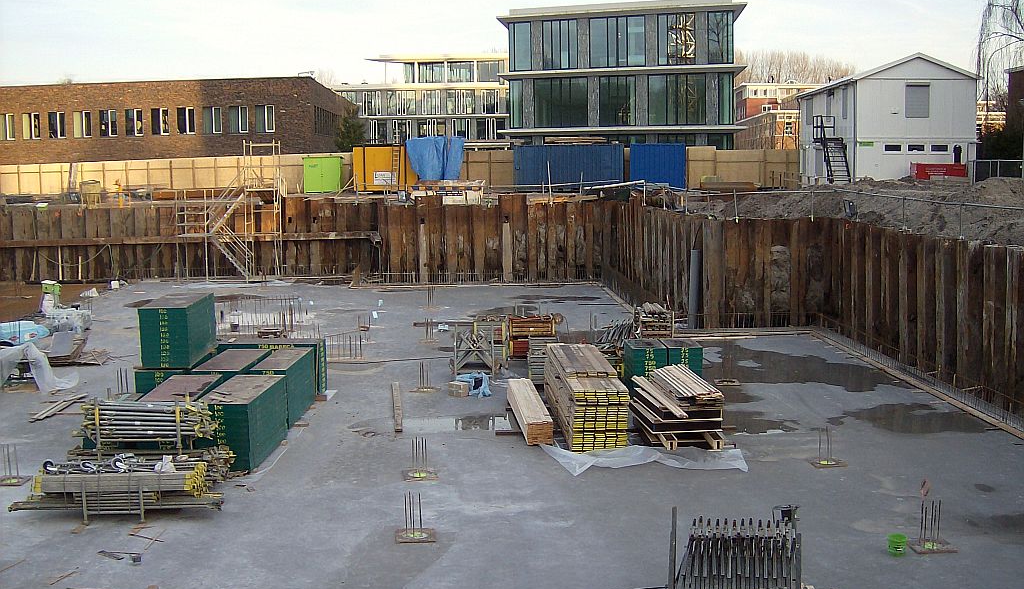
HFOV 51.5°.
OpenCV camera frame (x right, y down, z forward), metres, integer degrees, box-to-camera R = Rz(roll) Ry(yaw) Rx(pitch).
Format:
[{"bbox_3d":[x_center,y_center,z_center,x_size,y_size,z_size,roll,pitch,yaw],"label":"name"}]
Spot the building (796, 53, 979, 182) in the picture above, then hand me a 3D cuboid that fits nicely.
[{"bbox_3d":[20.742,-9.693,60.382,6.400,6.450,15.000,0,7,5],"label":"building"}]

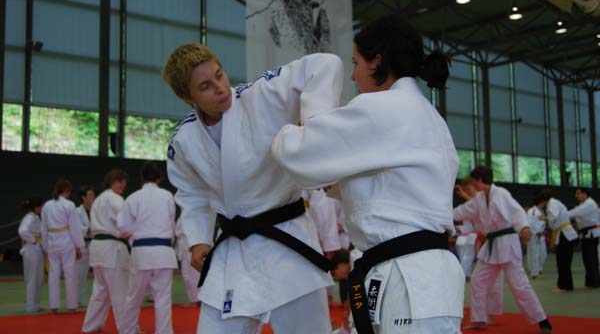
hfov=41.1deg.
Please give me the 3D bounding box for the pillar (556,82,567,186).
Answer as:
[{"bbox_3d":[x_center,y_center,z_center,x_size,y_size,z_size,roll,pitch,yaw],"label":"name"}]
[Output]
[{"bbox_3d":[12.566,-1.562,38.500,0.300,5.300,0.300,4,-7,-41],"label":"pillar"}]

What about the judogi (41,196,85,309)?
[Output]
[{"bbox_3d":[-3.113,1.134,10.500,0.570,1.490,0.360,-1,-5,7],"label":"judogi"}]

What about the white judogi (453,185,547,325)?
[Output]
[{"bbox_3d":[1.997,0.885,8.100,0.680,1.410,0.740,4,-7,-42],"label":"white judogi"}]

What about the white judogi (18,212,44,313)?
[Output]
[{"bbox_3d":[-3.502,1.246,10.450,0.340,1.310,0.420,0,-5,-6],"label":"white judogi"}]

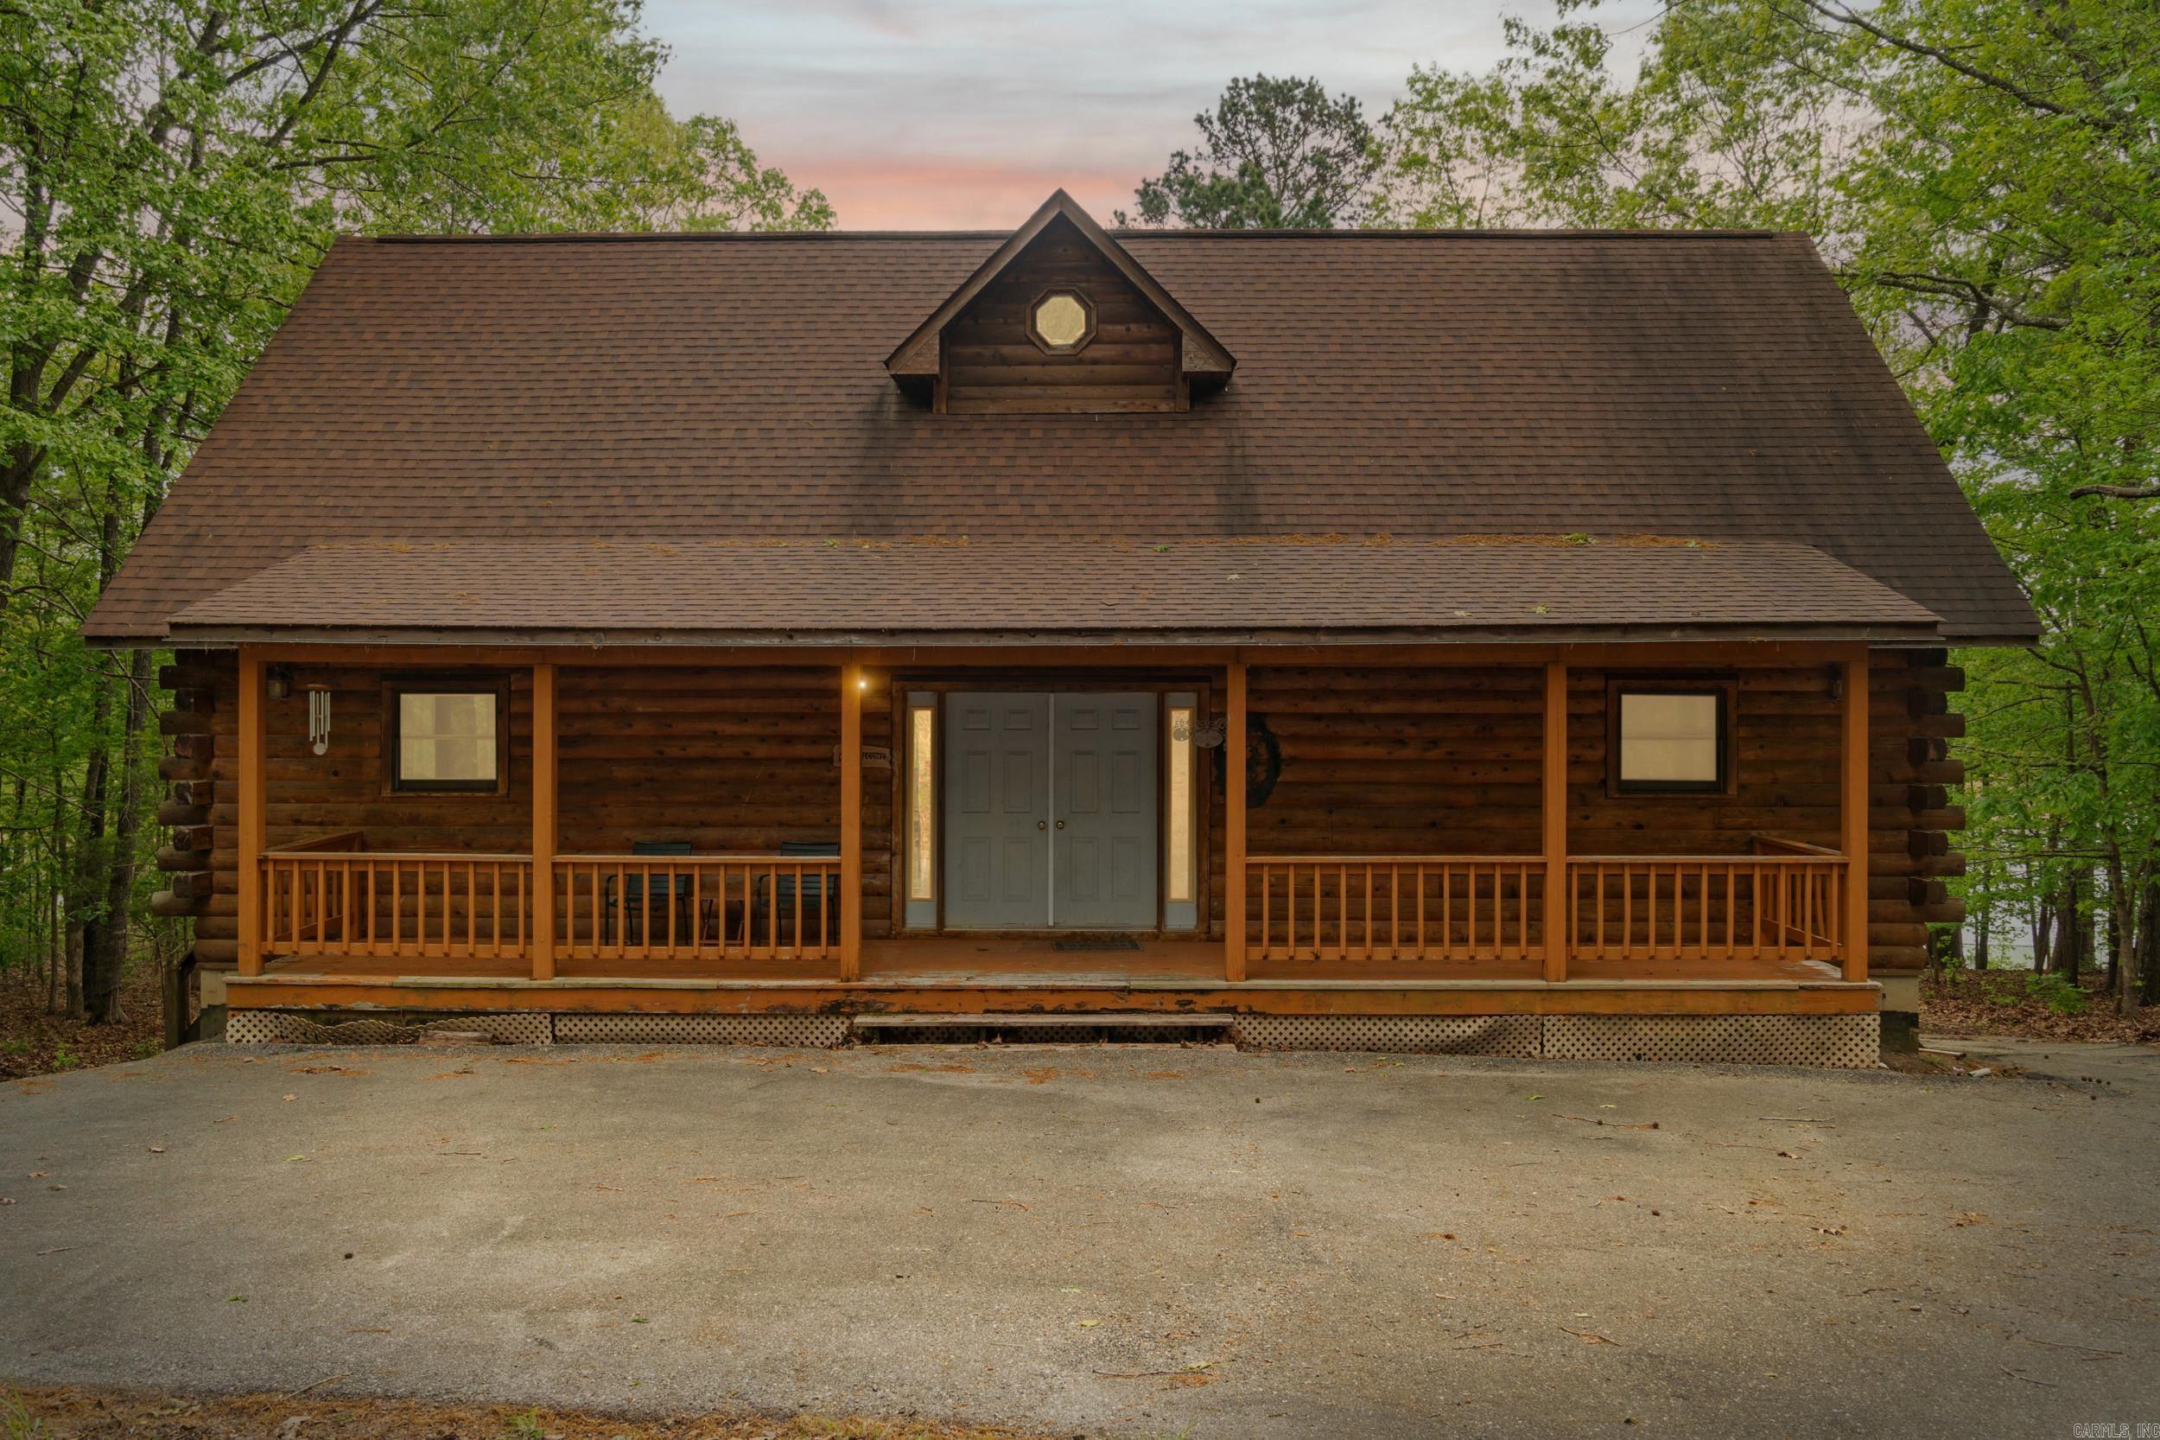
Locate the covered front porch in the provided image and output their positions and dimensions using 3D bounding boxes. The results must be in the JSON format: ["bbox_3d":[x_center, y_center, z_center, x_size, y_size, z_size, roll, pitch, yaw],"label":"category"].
[{"bbox_3d":[-0.230,0.800,12.800,12.150,2.780,2.050,0,0,0],"label":"covered front porch"}]

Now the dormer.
[{"bbox_3d":[-0.190,-3.980,16.350,3.280,2.050,2.250,0,0,0],"label":"dormer"}]

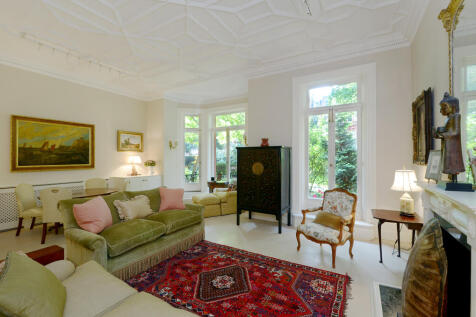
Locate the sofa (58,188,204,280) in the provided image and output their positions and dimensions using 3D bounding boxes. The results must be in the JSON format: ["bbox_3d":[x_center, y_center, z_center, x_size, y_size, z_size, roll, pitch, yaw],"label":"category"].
[{"bbox_3d":[-1.515,1.050,3.160,1.000,0.900,1.800,0,0,32],"label":"sofa"}]

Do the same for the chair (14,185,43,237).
[{"bbox_3d":[-4.018,0.995,4.018,0.570,0.969,0.474,0,0,-14],"label":"chair"}]

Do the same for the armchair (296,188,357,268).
[{"bbox_3d":[1.353,0.985,3.056,0.636,0.990,0.666,0,0,-31],"label":"armchair"}]

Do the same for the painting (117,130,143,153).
[{"bbox_3d":[-3.270,-0.495,6.040,0.060,0.610,0.790,0,0,33],"label":"painting"}]

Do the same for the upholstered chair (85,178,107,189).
[{"bbox_3d":[-3.390,1.010,4.900,0.600,0.980,0.520,0,0,33],"label":"upholstered chair"}]

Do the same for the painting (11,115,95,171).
[{"bbox_3d":[-4.386,-0.317,4.853,0.059,1.199,1.547,0,0,32],"label":"painting"}]

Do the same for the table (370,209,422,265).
[{"bbox_3d":[2.370,1.180,3.010,0.560,0.640,0.540,0,0,30],"label":"table"}]

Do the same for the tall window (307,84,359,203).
[{"bbox_3d":[1.852,-0.270,3.909,0.960,2.300,0.120,0,0,28],"label":"tall window"}]

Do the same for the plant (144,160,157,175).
[{"bbox_3d":[-2.856,0.337,6.482,0.355,0.481,0.370,0,0,32],"label":"plant"}]

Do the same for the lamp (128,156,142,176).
[{"bbox_3d":[-3.234,0.274,6.216,0.422,0.622,0.422,0,0,32],"label":"lamp"}]

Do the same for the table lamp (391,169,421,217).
[{"bbox_3d":[2.620,0.505,3.090,0.390,0.720,0.390,0,0,30],"label":"table lamp"}]

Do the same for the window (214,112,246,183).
[{"bbox_3d":[-0.260,-0.280,6.390,1.180,2.260,0.120,0,0,28],"label":"window"}]

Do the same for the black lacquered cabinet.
[{"bbox_3d":[0.568,0.623,4.388,0.995,1.714,0.533,0,0,32],"label":"black lacquered cabinet"}]

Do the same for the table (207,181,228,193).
[{"bbox_3d":[-0.607,1.112,6.216,0.562,0.736,0.400,0,0,32],"label":"table"}]

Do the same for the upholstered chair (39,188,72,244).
[{"bbox_3d":[-3.256,0.998,3.715,0.481,0.965,0.570,0,0,-16],"label":"upholstered chair"}]

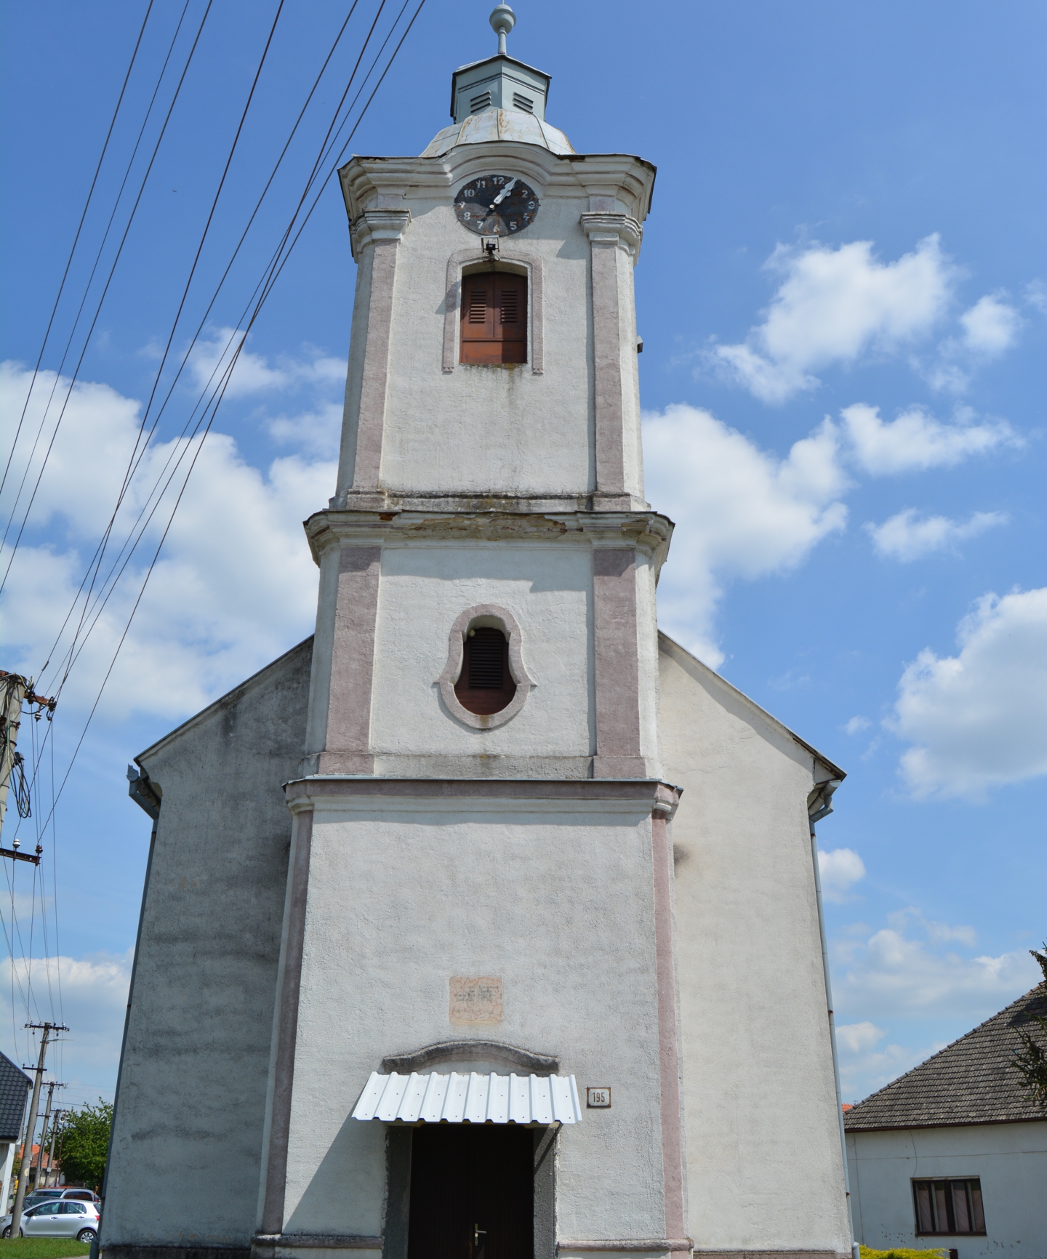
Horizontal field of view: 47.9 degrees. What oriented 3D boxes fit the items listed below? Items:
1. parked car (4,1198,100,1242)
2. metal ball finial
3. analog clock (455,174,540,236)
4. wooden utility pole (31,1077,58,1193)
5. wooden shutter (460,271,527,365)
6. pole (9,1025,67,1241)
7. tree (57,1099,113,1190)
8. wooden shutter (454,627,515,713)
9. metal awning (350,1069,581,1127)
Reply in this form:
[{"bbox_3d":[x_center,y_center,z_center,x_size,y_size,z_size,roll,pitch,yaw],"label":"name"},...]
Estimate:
[{"bbox_3d":[-16.336,20.583,40.890,3.780,1.530,1.700,6,-27,-11],"label":"parked car"},{"bbox_3d":[-0.402,-11.655,22.952,0.510,1.360,0.510,0,-26,0],"label":"metal ball finial"},{"bbox_3d":[-0.410,-6.485,17.948,1.300,1.300,0.100,1,-26,0],"label":"analog clock"},{"bbox_3d":[-25.850,28.115,63.098,0.270,7.500,0.270,0,-26,0],"label":"wooden utility pole"},{"bbox_3d":[-0.428,-4.570,17.302,0.990,1.850,0.090,0,-26,0],"label":"wooden shutter"},{"bbox_3d":[-16.548,16.784,39.655,1.520,6.980,0.320,9,-28,-17],"label":"pole"},{"bbox_3d":[-29.060,36.122,80.255,5.600,7.800,5.600,9,-28,-17],"label":"tree"},{"bbox_3d":[-0.472,0.546,14.729,0.770,1.330,0.200,0,-26,0],"label":"wooden shutter"},{"bbox_3d":[-0.517,4.574,11.520,2.120,0.560,1.420,1,-26,0],"label":"metal awning"}]

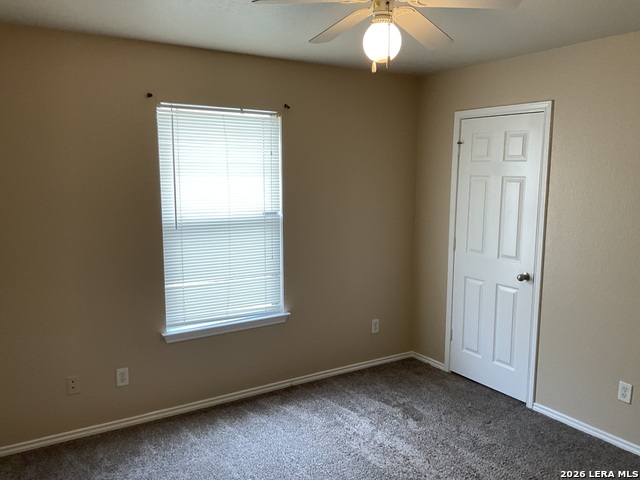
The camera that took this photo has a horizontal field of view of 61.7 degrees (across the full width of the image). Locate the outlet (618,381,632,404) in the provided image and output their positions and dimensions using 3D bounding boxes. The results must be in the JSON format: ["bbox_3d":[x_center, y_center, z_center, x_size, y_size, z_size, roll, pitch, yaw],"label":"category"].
[{"bbox_3d":[1.827,0.917,3.213,0.010,0.115,0.071,-4,9,-32],"label":"outlet"}]

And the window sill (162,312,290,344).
[{"bbox_3d":[-0.649,0.616,3.817,0.970,0.088,0.090,-4,9,-32],"label":"window sill"}]

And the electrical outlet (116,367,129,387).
[{"bbox_3d":[-1.264,0.883,3.446,0.071,0.115,0.010,-4,9,-32],"label":"electrical outlet"}]

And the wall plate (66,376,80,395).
[{"bbox_3d":[-1.510,0.899,3.290,0.071,0.114,0.010,-4,9,-32],"label":"wall plate"}]

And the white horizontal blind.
[{"bbox_3d":[-0.664,-0.161,3.736,0.890,1.475,0.040,-4,9,-32],"label":"white horizontal blind"}]

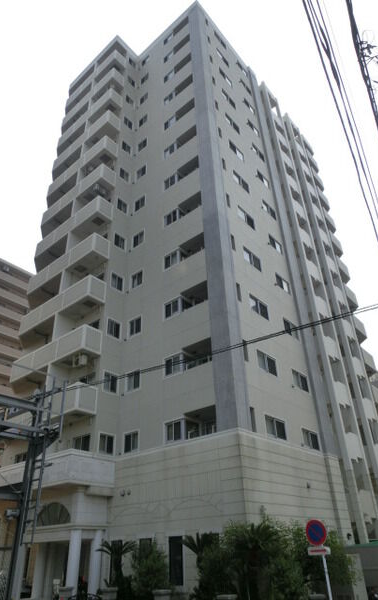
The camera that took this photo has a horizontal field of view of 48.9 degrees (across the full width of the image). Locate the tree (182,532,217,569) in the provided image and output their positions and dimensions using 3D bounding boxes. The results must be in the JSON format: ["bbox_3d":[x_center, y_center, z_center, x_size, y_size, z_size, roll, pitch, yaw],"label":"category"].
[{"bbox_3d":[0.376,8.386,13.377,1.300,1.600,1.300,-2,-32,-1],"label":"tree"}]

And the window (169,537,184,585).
[{"bbox_3d":[-0.459,9.543,15.233,0.712,1.568,0.140,-26,-39,33],"label":"window"}]

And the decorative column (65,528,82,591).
[{"bbox_3d":[-4.490,10.336,16.155,0.430,2.440,0.430,-26,-39,33],"label":"decorative column"}]

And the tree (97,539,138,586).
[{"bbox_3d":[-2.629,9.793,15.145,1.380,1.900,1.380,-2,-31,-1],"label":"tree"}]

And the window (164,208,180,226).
[{"bbox_3d":[-0.991,-4.658,23.524,1.038,0.695,0.120,-26,-40,32],"label":"window"}]

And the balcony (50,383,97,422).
[{"bbox_3d":[-5.241,4.743,18.698,2.112,1.243,1.055,-27,-40,33],"label":"balcony"}]

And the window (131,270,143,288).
[{"bbox_3d":[-2.863,-1.098,22.858,0.900,0.950,0.120,-27,-40,33],"label":"window"}]

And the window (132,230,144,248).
[{"bbox_3d":[-3.033,-3.655,25.391,0.968,0.896,0.140,-26,-39,33],"label":"window"}]

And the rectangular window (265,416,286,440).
[{"bbox_3d":[3.660,5.394,17.495,0.120,0.880,1.620,-26,-39,33],"label":"rectangular window"}]

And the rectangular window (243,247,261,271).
[{"bbox_3d":[3.387,-2.133,22.027,0.120,0.813,1.558,-26,-40,32],"label":"rectangular window"}]

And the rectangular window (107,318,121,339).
[{"bbox_3d":[-3.939,1.518,21.803,0.120,0.950,0.880,-26,-39,33],"label":"rectangular window"}]

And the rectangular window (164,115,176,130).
[{"bbox_3d":[-1.236,-11.797,27.679,0.900,0.870,0.120,-27,-40,33],"label":"rectangular window"}]

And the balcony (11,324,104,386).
[{"bbox_3d":[-7.125,3.163,22.035,6.444,1.246,1.167,-26,-40,32],"label":"balcony"}]

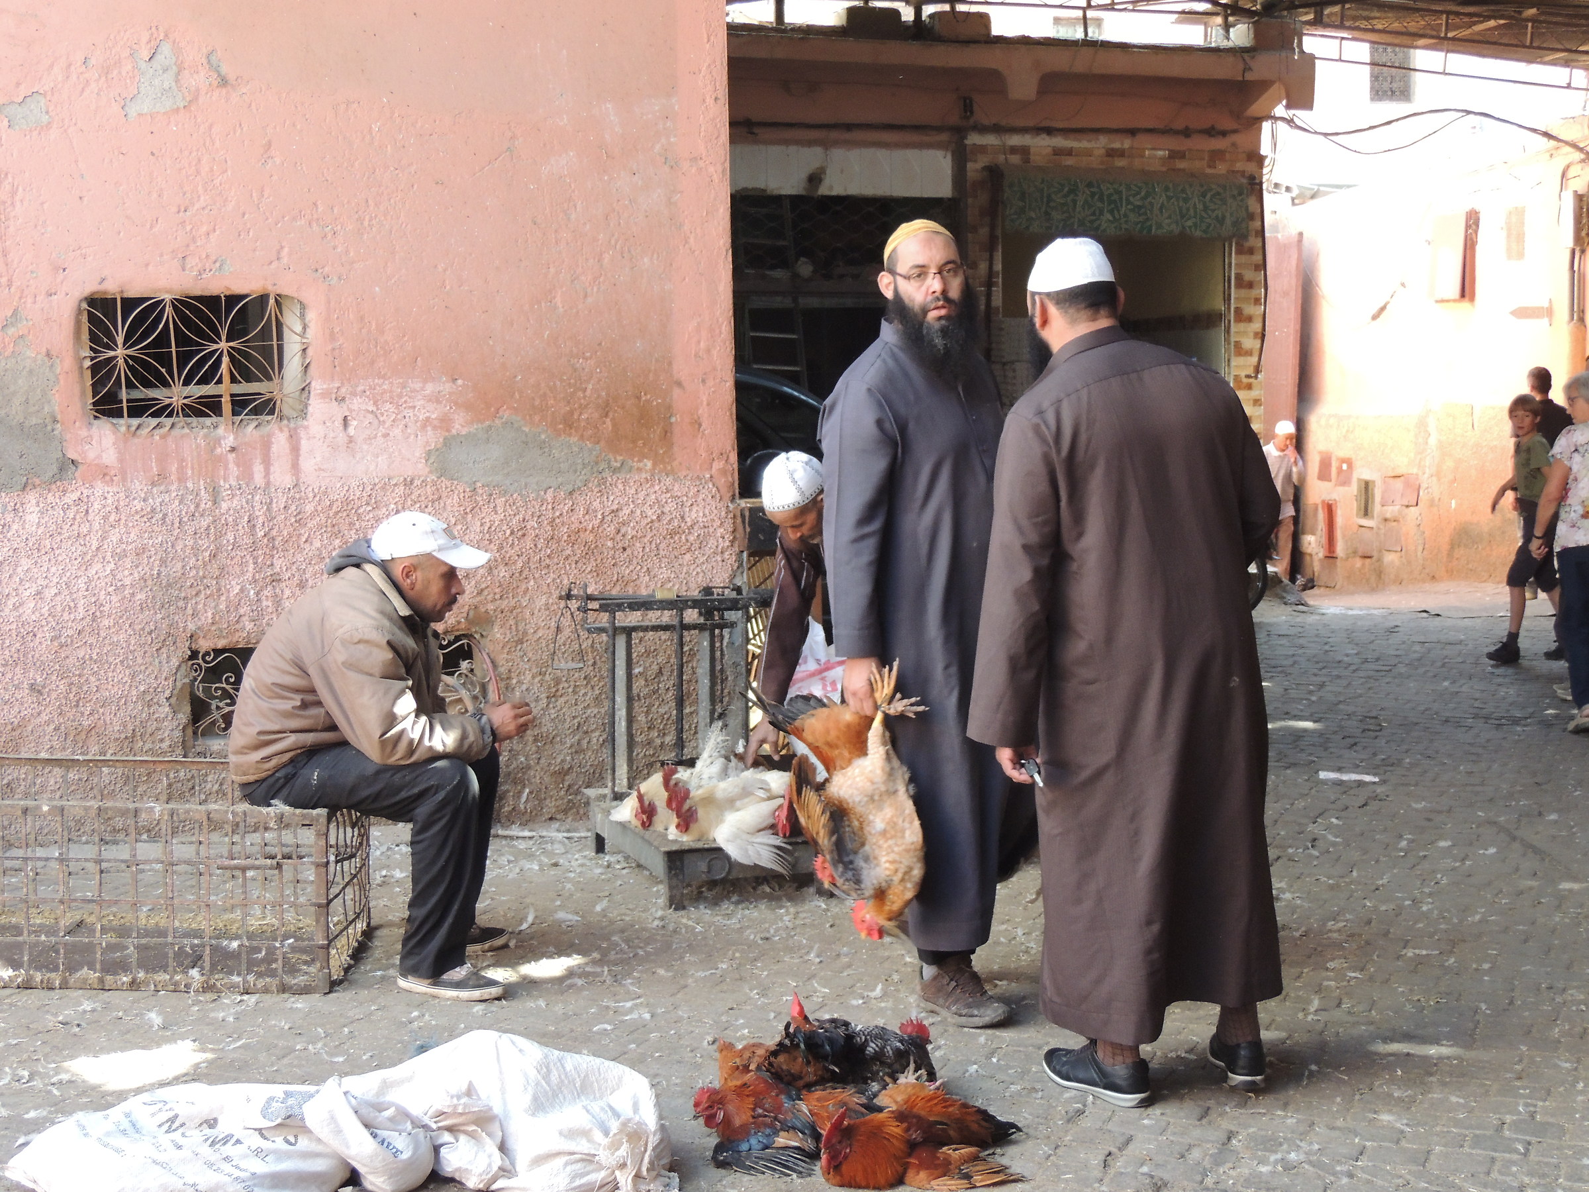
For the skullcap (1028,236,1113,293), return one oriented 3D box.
[{"bbox_3d":[0.575,-0.689,4.781,0.170,0.105,0.190,-7,5,-24],"label":"skullcap"}]

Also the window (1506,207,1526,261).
[{"bbox_3d":[6.074,-3.052,19.323,0.060,0.460,0.280,-2,5,-23],"label":"window"}]

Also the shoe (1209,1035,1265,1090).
[{"bbox_3d":[0.918,0.935,4.761,0.105,0.100,0.285,0,4,2],"label":"shoe"}]

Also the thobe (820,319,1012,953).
[{"bbox_3d":[0.287,0.082,5.278,0.380,1.430,0.530,3,5,40],"label":"thobe"}]

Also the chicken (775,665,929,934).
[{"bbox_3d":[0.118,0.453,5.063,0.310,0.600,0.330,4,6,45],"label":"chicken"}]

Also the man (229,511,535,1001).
[{"bbox_3d":[-1.015,0.366,5.669,0.730,1.130,0.560,0,4,2],"label":"man"}]

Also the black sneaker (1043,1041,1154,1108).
[{"bbox_3d":[0.606,0.940,4.641,0.105,0.105,0.280,-3,5,-41],"label":"black sneaker"}]

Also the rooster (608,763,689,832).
[{"bbox_3d":[-0.400,0.597,6.946,0.240,0.190,0.380,3,5,33],"label":"rooster"}]

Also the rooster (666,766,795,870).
[{"bbox_3d":[-0.165,0.637,6.809,0.380,0.240,0.270,-3,5,-35],"label":"rooster"}]

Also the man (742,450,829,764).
[{"bbox_3d":[0.250,0.177,7.255,0.780,1.280,0.600,-4,6,-41],"label":"man"}]

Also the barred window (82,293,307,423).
[{"bbox_3d":[-2.010,-0.790,7.644,0.770,0.450,0.100,0,4,0],"label":"barred window"}]

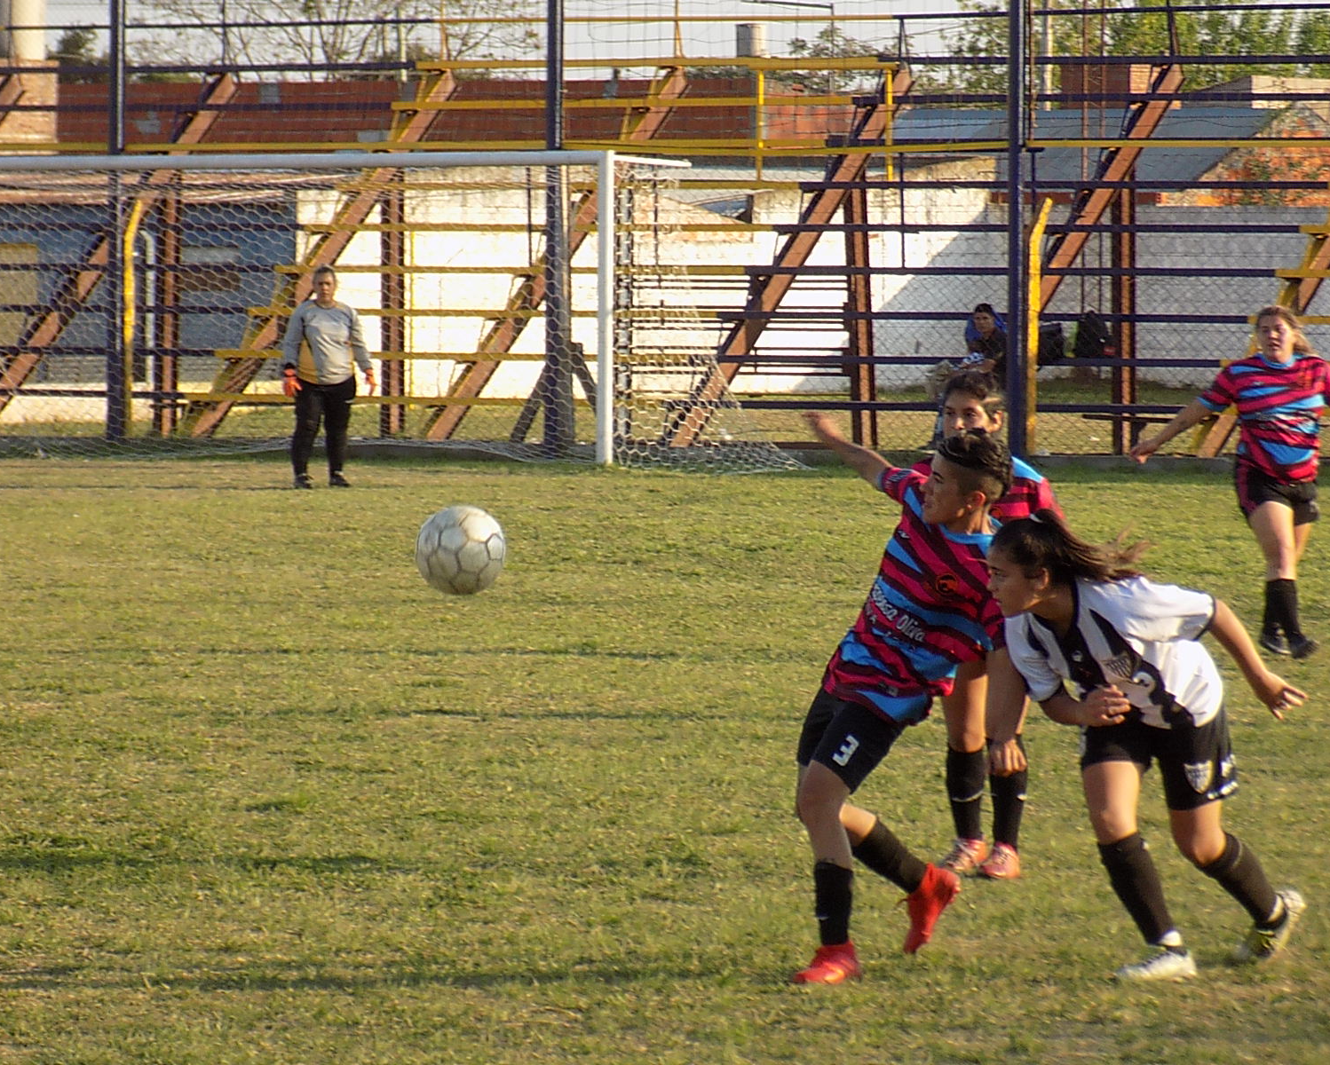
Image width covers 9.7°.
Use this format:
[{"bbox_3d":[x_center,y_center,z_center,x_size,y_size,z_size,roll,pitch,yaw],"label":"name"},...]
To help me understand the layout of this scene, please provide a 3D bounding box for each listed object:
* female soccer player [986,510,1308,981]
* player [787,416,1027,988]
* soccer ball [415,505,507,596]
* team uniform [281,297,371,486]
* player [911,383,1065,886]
[{"bbox_3d":[1.365,0.606,22.100,0.930,1.334,0.700,-2,3,-42],"label":"female soccer player"},{"bbox_3d":[0.681,0.474,22.000,0.660,1.610,0.750,-3,4,-45],"label":"player"},{"bbox_3d":[-0.506,0.044,19.300,0.220,0.220,0.220,0,3,0],"label":"soccer ball"},{"bbox_3d":[-2.505,-1.039,57.700,0.640,1.396,0.360,0,3,-5],"label":"team uniform"},{"bbox_3d":[1.048,0.302,25.300,0.500,1.653,0.380,1,3,15],"label":"player"}]

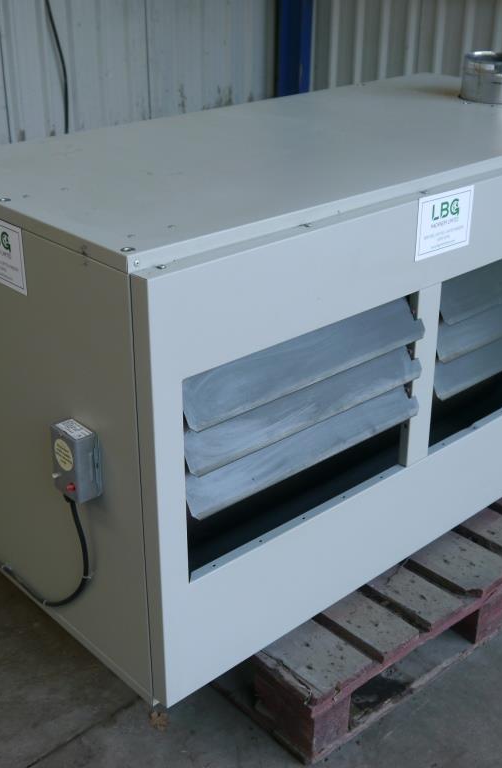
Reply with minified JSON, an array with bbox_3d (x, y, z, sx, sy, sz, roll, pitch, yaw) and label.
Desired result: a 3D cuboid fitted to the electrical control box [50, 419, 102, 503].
[{"bbox_3d":[-0.270,0.119,1.560,0.040,0.111,0.067,-22,34,-38],"label":"electrical control box"}]

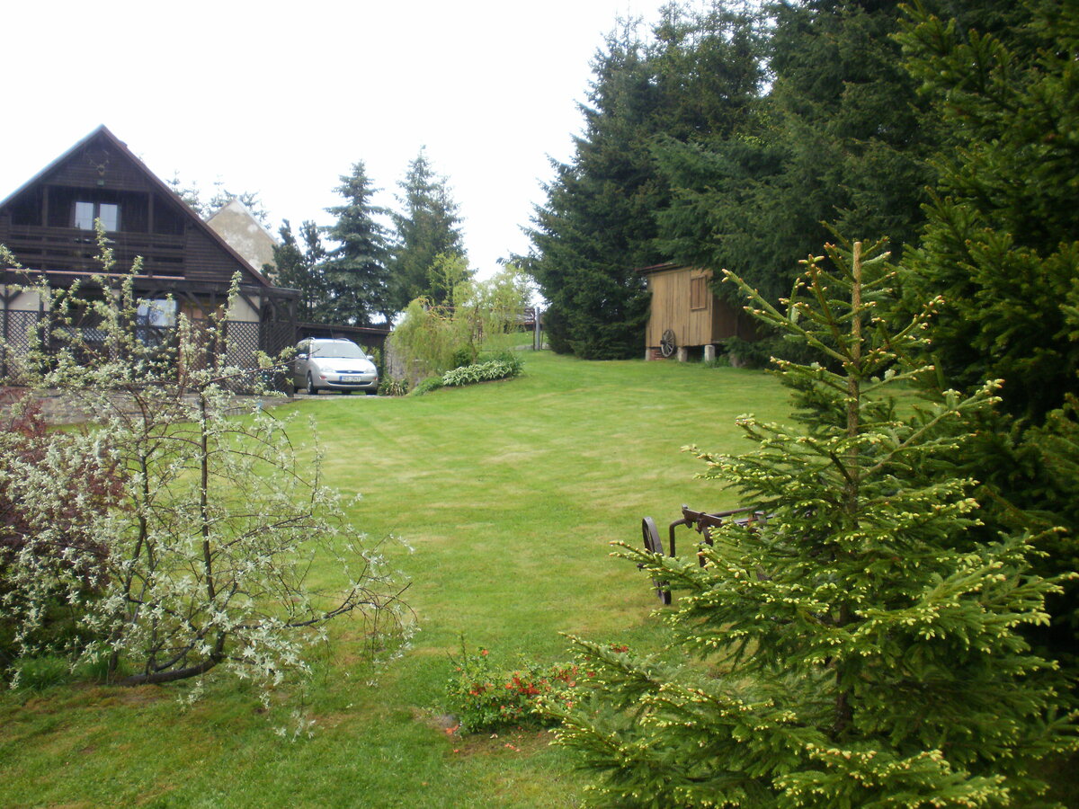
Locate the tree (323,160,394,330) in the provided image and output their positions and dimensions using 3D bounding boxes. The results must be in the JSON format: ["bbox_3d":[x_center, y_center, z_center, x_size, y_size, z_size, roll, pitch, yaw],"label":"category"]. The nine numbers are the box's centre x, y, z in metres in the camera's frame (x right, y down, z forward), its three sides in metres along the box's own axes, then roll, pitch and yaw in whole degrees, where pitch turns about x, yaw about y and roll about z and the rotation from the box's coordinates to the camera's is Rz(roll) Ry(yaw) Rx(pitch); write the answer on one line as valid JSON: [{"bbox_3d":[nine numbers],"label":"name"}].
[{"bbox_3d":[-6.815,-5.772,42.000,2.600,6.600,2.600,1,1,0],"label":"tree"}]

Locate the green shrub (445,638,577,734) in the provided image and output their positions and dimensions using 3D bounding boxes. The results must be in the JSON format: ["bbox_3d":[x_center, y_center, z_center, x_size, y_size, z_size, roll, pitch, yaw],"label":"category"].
[{"bbox_3d":[-0.083,1.115,4.600,0.620,0.340,0.500,1,1,0],"label":"green shrub"}]

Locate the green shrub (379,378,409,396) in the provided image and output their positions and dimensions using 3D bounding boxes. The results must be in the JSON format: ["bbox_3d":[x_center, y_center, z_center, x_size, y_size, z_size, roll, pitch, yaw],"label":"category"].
[{"bbox_3d":[-3.685,-0.442,28.300,0.780,0.470,0.620,1,1,0],"label":"green shrub"}]

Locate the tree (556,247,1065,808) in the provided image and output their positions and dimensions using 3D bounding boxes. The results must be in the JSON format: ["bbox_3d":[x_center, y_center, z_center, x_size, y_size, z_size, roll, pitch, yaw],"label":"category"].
[{"bbox_3d":[0.955,0.377,3.900,1.820,1.900,1.750,1,1,0],"label":"tree"}]

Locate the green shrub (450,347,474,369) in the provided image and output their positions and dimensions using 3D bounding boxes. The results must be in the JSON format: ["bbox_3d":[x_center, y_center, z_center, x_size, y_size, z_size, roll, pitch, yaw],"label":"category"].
[{"bbox_3d":[-2.114,-1.234,30.500,0.680,0.650,0.620,1,1,0],"label":"green shrub"}]

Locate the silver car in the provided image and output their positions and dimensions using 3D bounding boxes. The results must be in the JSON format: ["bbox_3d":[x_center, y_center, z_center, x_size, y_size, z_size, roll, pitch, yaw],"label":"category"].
[{"bbox_3d":[-5.490,-1.010,29.600,1.780,1.490,4.420,1,1,-23],"label":"silver car"}]

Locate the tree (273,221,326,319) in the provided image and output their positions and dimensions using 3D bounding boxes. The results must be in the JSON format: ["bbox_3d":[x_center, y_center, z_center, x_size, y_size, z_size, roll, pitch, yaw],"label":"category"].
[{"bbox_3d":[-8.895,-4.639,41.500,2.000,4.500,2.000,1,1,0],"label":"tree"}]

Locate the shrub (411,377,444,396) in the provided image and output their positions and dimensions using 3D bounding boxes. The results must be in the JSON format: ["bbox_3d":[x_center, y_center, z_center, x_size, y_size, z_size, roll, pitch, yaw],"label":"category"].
[{"bbox_3d":[-2.803,-0.462,28.100,0.870,0.490,0.650,1,1,0],"label":"shrub"}]

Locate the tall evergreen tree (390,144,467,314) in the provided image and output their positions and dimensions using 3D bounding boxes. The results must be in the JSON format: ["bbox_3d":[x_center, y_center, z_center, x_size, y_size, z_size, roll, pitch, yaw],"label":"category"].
[{"bbox_3d":[-4.589,-6.506,46.000,3.150,7.900,3.100,1,1,0],"label":"tall evergreen tree"}]

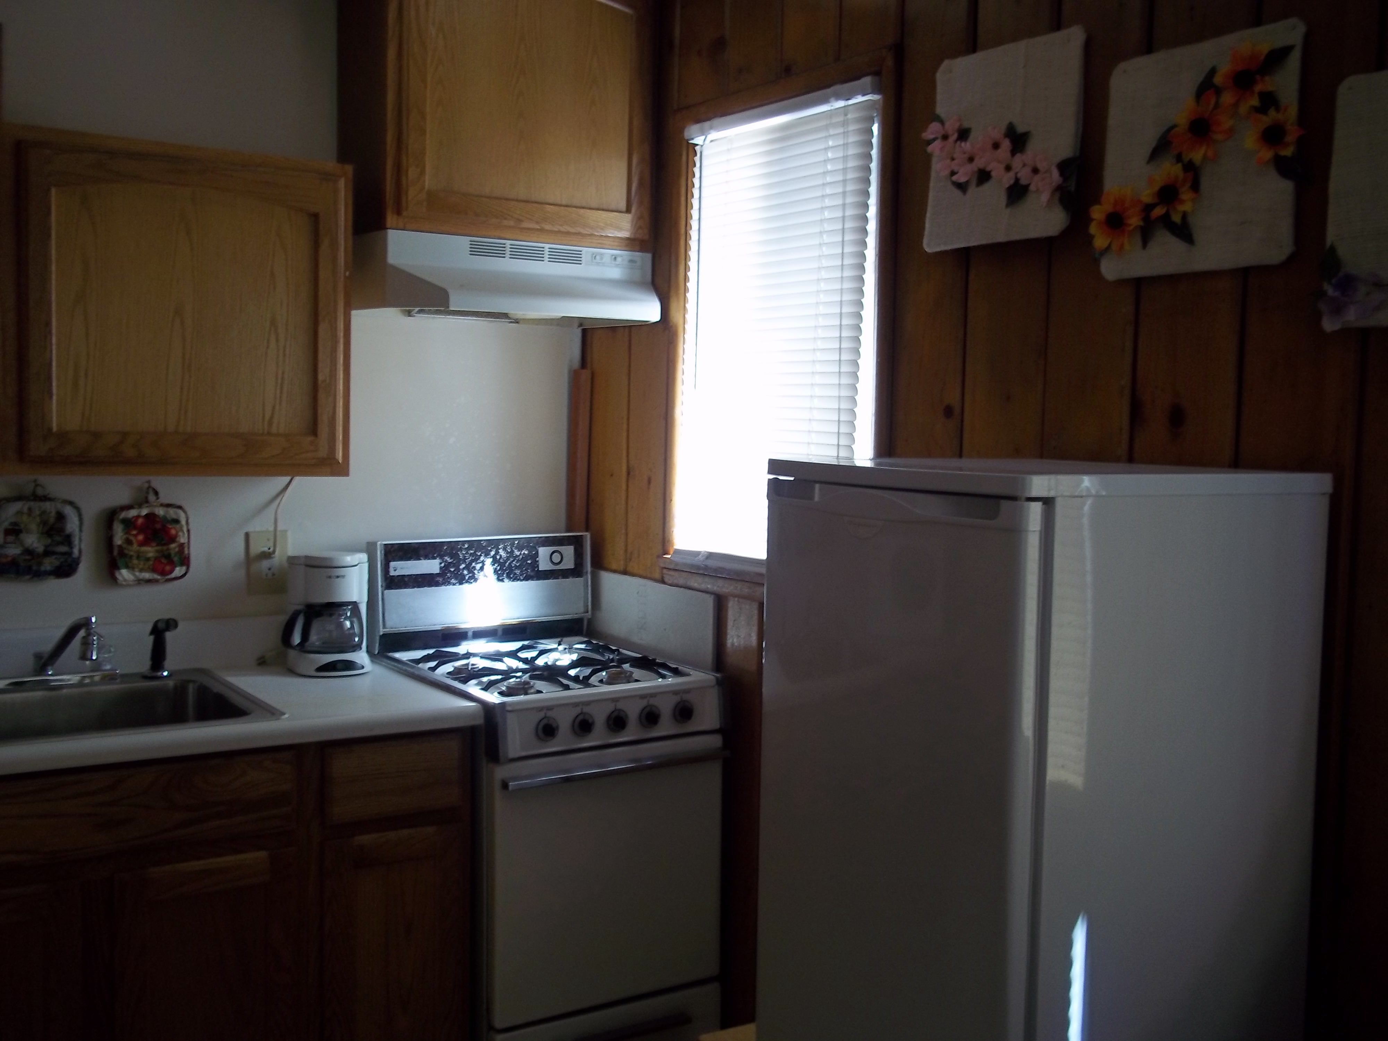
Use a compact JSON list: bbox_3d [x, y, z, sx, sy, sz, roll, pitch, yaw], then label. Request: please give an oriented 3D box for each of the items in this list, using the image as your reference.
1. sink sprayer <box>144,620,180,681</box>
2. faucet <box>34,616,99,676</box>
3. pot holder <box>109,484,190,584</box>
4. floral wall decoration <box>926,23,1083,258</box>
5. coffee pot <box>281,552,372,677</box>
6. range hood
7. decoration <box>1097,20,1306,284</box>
[{"bbox_3d":[-1.054,0.248,2.847,0.057,0.117,0.050,4,5,36],"label":"sink sprayer"},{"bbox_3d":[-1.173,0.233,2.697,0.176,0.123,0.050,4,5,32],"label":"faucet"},{"bbox_3d":[-1.089,0.027,2.887,0.154,0.203,0.020,-2,5,-33],"label":"pot holder"},{"bbox_3d":[0.477,-0.581,2.237,0.040,0.298,0.309,-2,5,-33],"label":"floral wall decoration"},{"bbox_3d":[-0.762,0.189,2.953,0.163,0.230,0.185,-1,5,-23],"label":"coffee pot"},{"bbox_3d":[-0.384,-0.505,3.059,0.606,0.158,0.440,-2,5,-33],"label":"range hood"},{"bbox_3d":[0.675,-0.485,1.942,0.040,0.301,0.319,-2,5,-33],"label":"decoration"}]

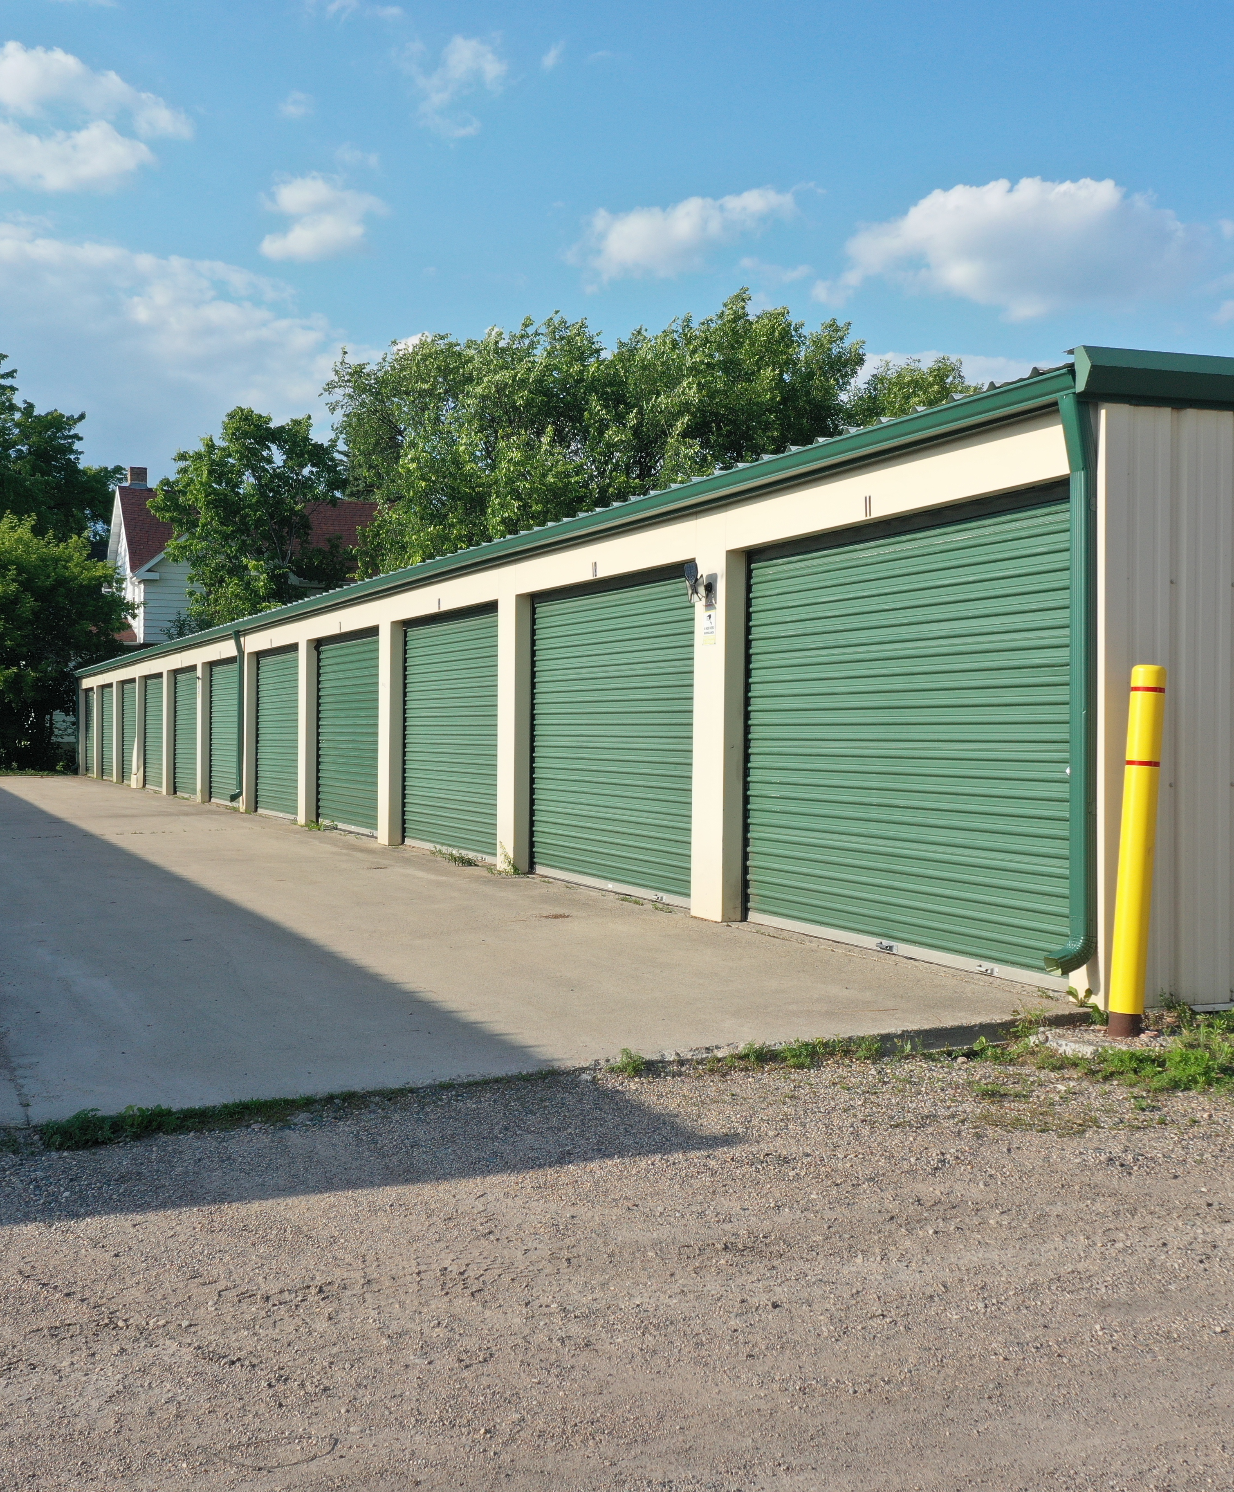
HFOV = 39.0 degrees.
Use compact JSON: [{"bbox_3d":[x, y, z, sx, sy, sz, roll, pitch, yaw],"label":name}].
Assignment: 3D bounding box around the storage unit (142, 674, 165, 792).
[{"bbox_3d":[-8.514,-0.223,32.340,0.100,2.130,3.240,0,1,-23],"label":"storage unit"}]

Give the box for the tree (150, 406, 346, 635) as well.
[{"bbox_3d":[-10.692,-4.570,50.940,6.200,10.590,5.800,1,1,0],"label":"tree"}]

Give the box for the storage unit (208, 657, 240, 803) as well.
[{"bbox_3d":[-5.682,-0.167,25.594,0.100,2.130,3.240,0,1,-23],"label":"storage unit"}]

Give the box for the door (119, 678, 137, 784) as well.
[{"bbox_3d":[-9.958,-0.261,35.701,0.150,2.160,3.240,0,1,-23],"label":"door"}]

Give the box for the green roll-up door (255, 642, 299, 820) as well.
[{"bbox_3d":[-4.267,-0.139,22.221,0.100,2.130,3.240,0,1,-23],"label":"green roll-up door"}]

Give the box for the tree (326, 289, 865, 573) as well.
[{"bbox_3d":[-0.506,-5.258,43.931,13.200,12.220,9.500,1,1,0],"label":"tree"}]

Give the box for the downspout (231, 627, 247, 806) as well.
[{"bbox_3d":[-5.209,-0.394,23.834,0.190,2.360,0.100,0,1,-23],"label":"downspout"}]

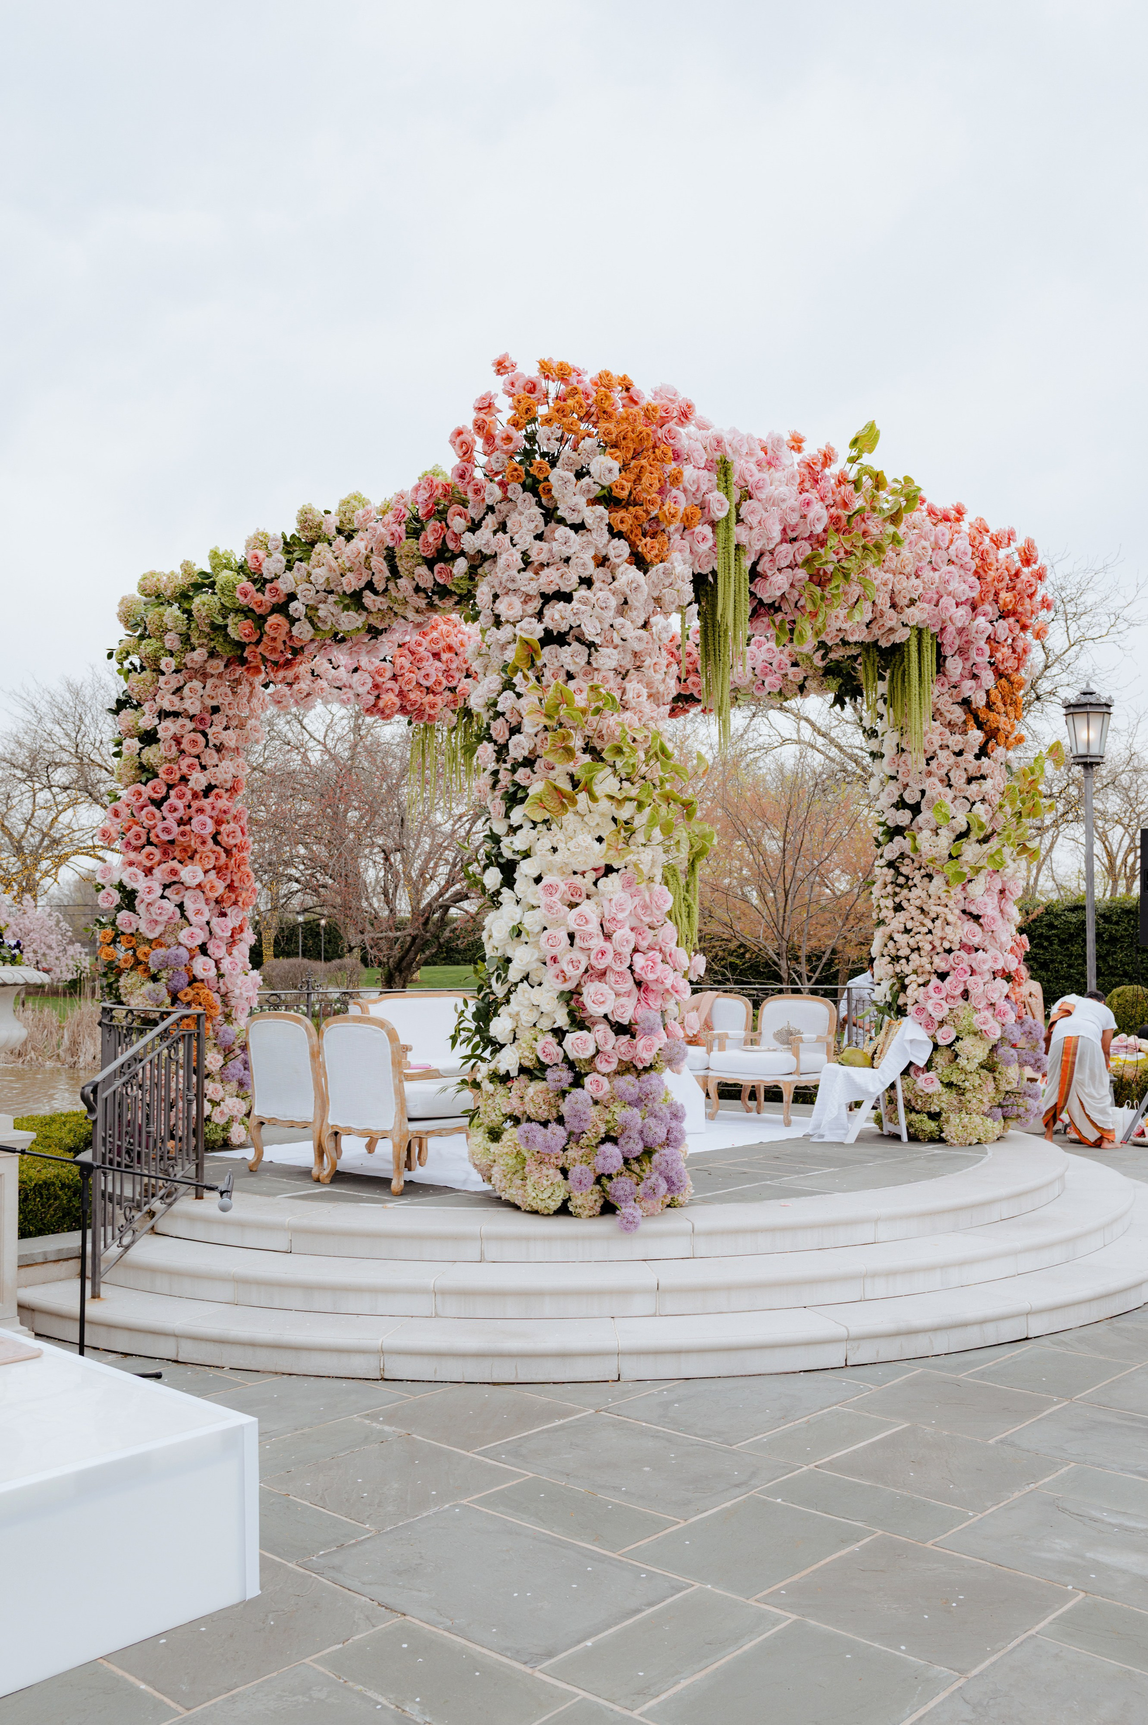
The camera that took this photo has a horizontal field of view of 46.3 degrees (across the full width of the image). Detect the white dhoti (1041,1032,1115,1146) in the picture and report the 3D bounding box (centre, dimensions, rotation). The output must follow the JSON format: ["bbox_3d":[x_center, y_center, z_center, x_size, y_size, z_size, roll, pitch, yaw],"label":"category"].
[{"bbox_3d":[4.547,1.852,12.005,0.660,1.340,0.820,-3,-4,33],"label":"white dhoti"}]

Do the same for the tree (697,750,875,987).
[{"bbox_3d":[3.560,0.562,22.008,3.500,4.850,3.500,0,-4,0],"label":"tree"}]

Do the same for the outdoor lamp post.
[{"bbox_3d":[4.985,0.414,12.798,0.460,4.310,0.460,0,-4,0],"label":"outdoor lamp post"}]

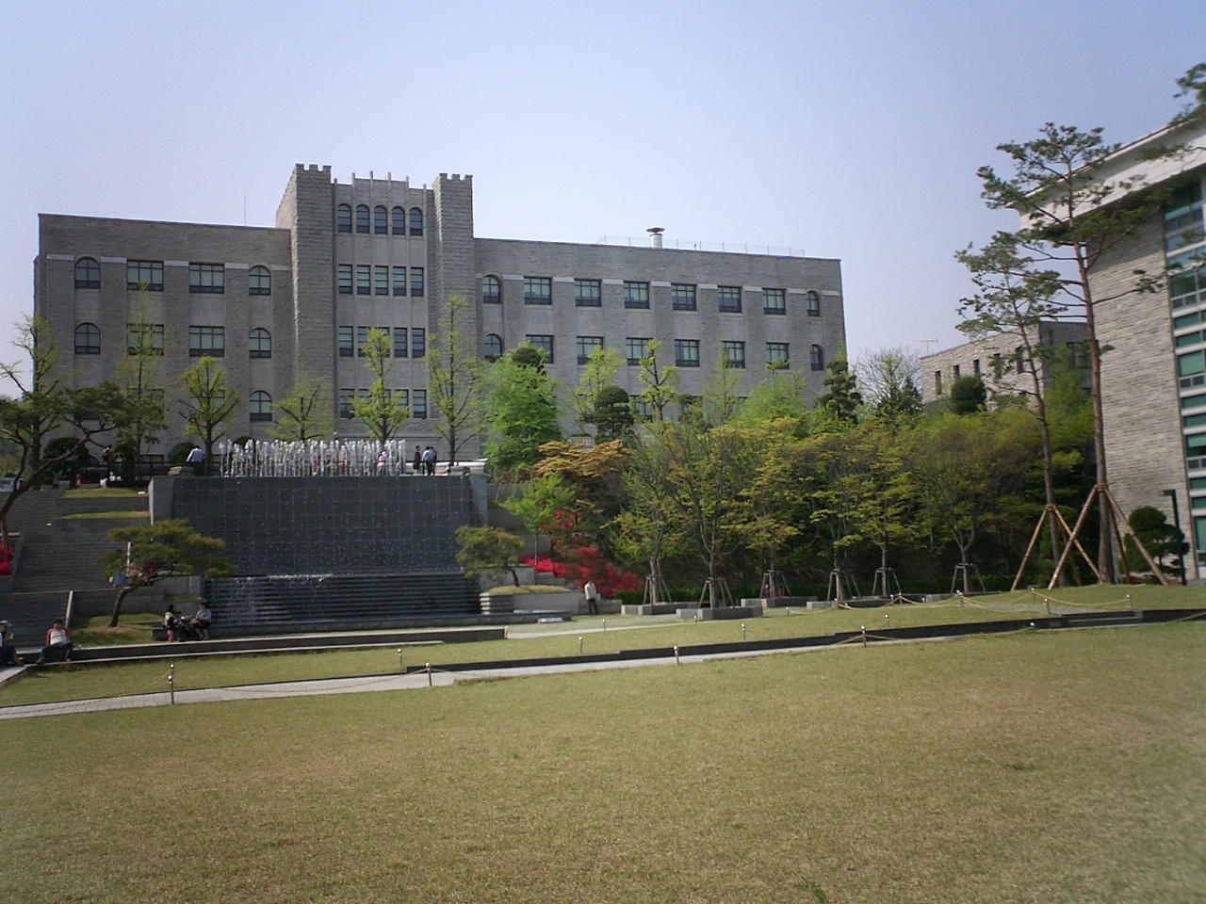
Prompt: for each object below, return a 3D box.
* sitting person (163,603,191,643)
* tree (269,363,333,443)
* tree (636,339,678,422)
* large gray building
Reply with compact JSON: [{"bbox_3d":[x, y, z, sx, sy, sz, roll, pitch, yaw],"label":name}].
[{"bbox_3d":[-14.916,5.985,45.000,0.850,1.338,0.600,-5,-7,30],"label":"sitting person"},{"bbox_3d":[-13.427,-1.627,57.500,2.858,4.662,2.690,-2,-6,0],"label":"tree"},{"bbox_3d":[3.615,-2.859,82.817,2.680,8.790,2.680,0,-7,-19],"label":"tree"},{"bbox_3d":[-10.060,-6.431,92.726,55.600,20.600,20.000,0,-7,-19],"label":"large gray building"}]

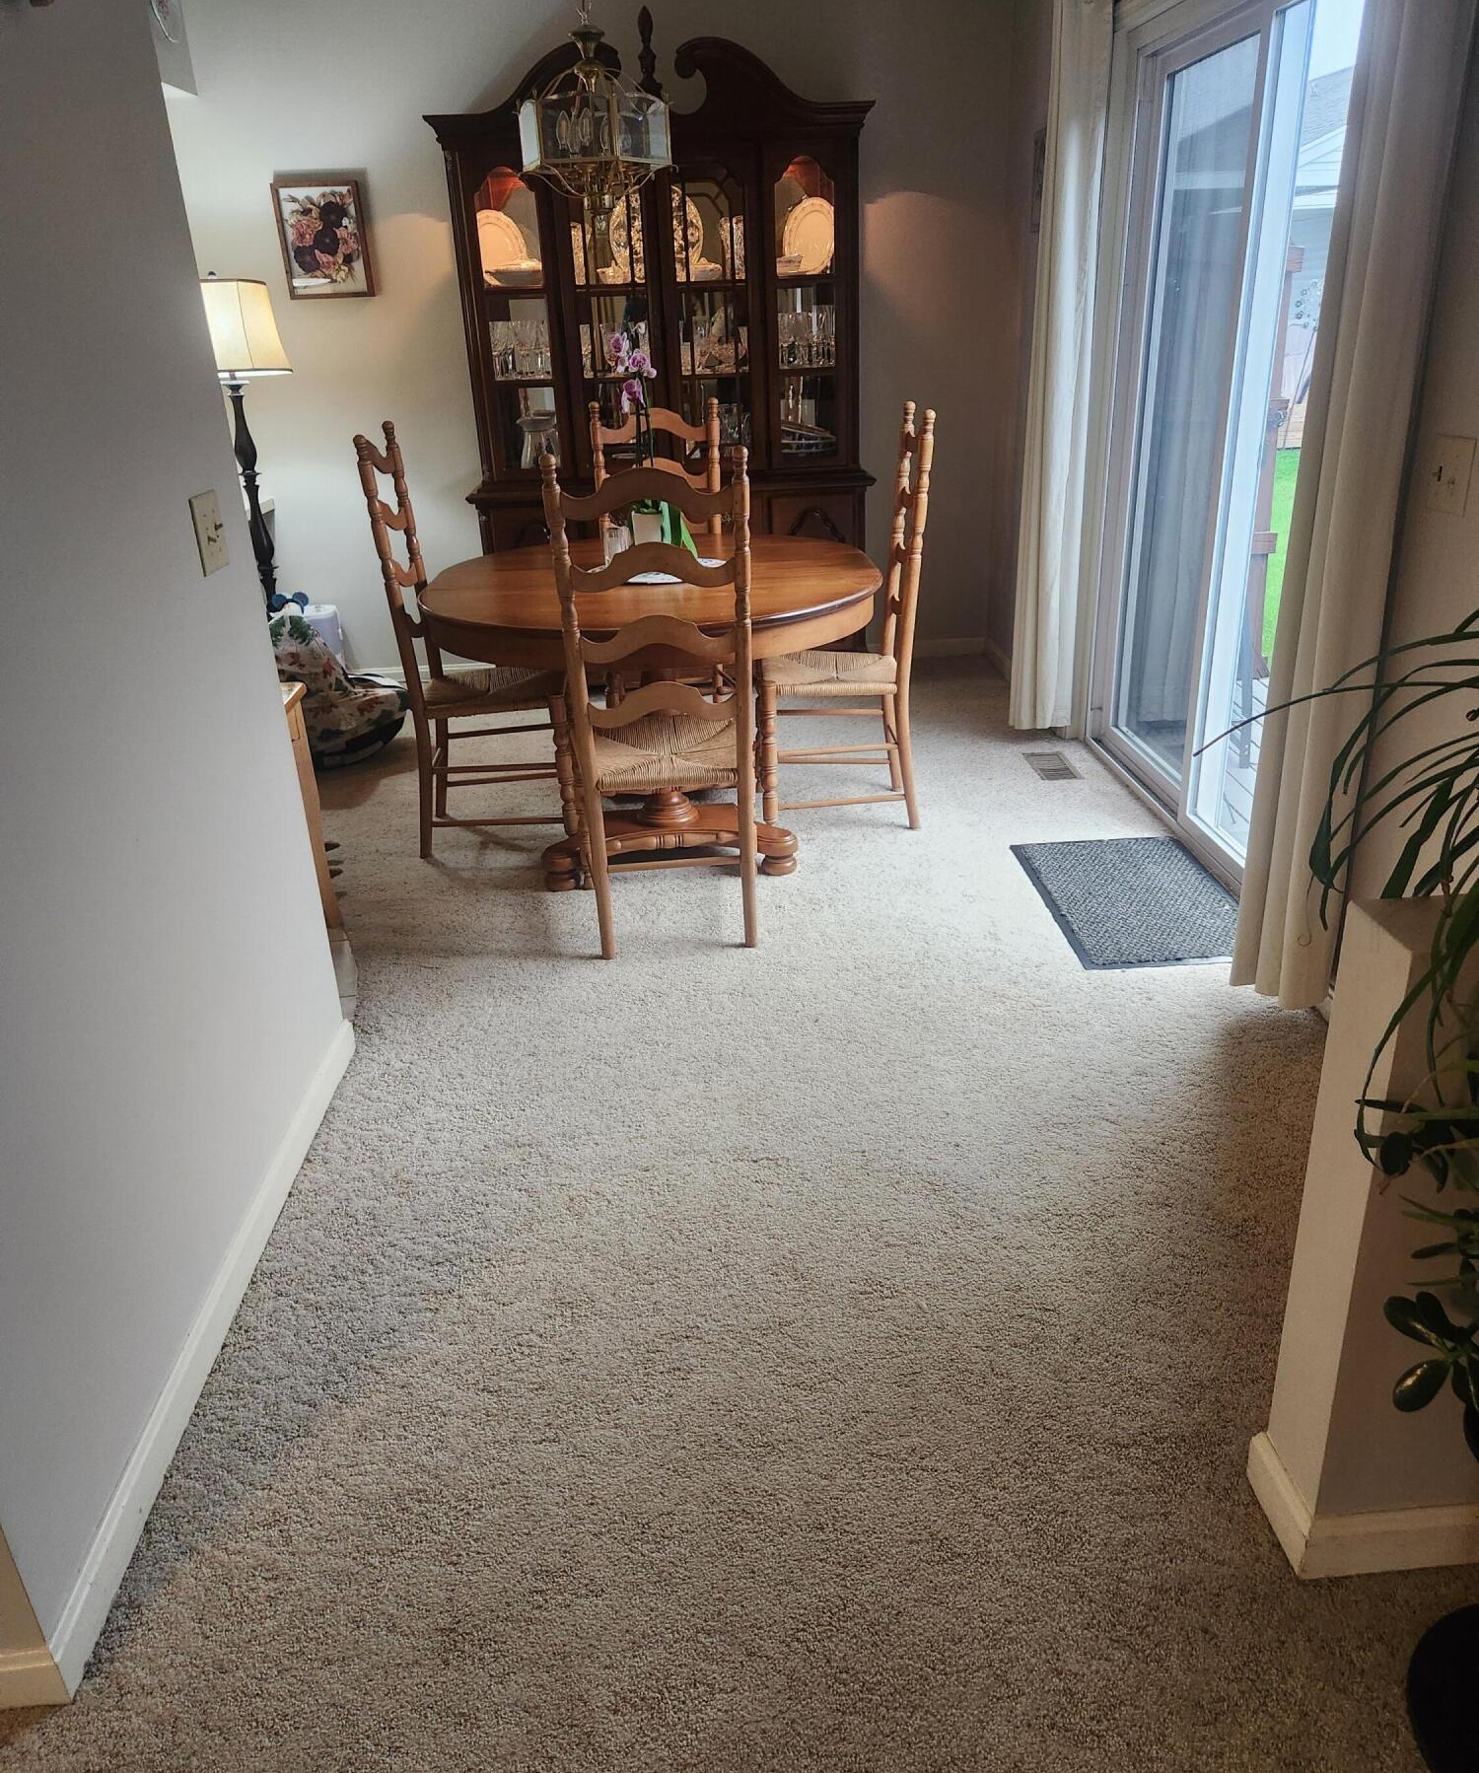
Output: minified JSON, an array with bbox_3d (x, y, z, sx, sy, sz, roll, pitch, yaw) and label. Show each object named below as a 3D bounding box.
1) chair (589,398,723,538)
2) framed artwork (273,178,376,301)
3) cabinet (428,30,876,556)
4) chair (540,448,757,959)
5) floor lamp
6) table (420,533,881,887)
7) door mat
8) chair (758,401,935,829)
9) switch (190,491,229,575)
[{"bbox_3d":[-0.244,-0.968,4.283,0.500,1.160,0.490,-3,24,-1],"label":"chair"},{"bbox_3d":[-1.547,-2.409,4.886,0.320,0.395,0.030,-3,24,-1],"label":"framed artwork"},{"bbox_3d":[-0.274,-1.900,4.957,1.520,2.330,0.440,-3,24,-1],"label":"cabinet"},{"bbox_3d":[-0.189,-0.447,3.088,0.500,1.160,0.490,-4,24,-3],"label":"chair"},{"bbox_3d":[-1.794,-1.397,4.872,0.430,1.610,0.430,-3,24,-1],"label":"floor lamp"},{"bbox_3d":[-0.224,-0.518,3.765,1.220,0.750,1.440,-3,24,-1],"label":"table"},{"bbox_3d":[1.003,0.020,3.324,0.460,0.012,0.760,-3,24,-1],"label":"door mat"},{"bbox_3d":[0.283,-0.757,3.745,0.490,1.160,0.500,-3,24,-1],"label":"chair"},{"bbox_3d":[-0.857,-0.575,2.126,0.018,0.119,0.118,-3,24,-1],"label":"switch"}]

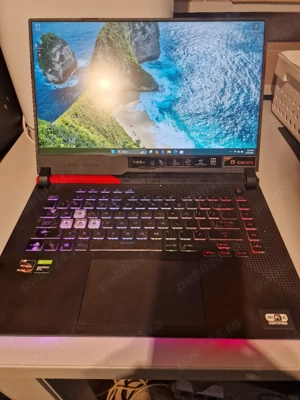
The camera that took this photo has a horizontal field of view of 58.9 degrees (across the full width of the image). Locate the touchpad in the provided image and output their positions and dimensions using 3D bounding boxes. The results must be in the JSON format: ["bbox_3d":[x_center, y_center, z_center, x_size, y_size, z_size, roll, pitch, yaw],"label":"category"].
[{"bbox_3d":[-0.007,0.100,0.293,0.129,0.003,0.076,0,43,1],"label":"touchpad"}]

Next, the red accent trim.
[{"bbox_3d":[-0.115,-0.036,0.432,0.137,0.010,0.021,0,43,1],"label":"red accent trim"}]

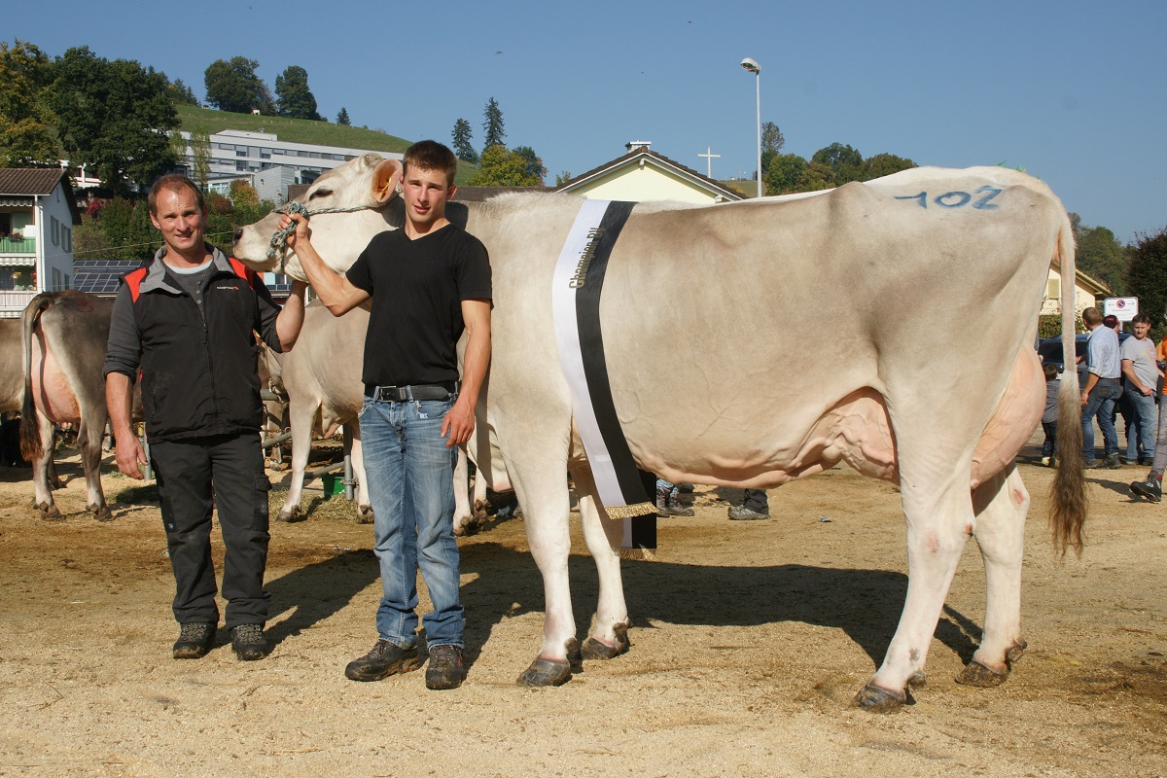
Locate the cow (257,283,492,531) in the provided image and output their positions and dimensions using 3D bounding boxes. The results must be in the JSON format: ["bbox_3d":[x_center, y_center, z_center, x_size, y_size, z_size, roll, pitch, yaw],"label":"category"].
[{"bbox_3d":[-1.470,0.170,8.550,2.250,1.500,0.650,-1,0,34],"label":"cow"}]

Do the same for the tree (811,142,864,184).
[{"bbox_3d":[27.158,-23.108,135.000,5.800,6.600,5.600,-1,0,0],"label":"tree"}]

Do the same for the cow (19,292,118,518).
[{"bbox_3d":[-3.220,0.095,9.450,0.680,1.540,2.350,0,1,20],"label":"cow"}]

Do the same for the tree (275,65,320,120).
[{"bbox_3d":[-78.162,-80.948,345.000,12.200,15.200,11.500,0,1,-13],"label":"tree"}]

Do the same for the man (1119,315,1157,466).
[{"bbox_3d":[6.282,0.005,14.300,0.520,1.720,0.360,0,1,-38],"label":"man"}]

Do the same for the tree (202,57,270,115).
[{"bbox_3d":[-94.617,-82.541,345.000,18.000,16.000,15.500,0,1,-15],"label":"tree"}]

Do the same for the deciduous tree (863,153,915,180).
[{"bbox_3d":[32.662,-22.277,135.000,5.900,6.000,5.600,-1,0,0],"label":"deciduous tree"}]

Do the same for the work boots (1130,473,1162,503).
[{"bbox_3d":[4.384,0.769,9.850,0.290,0.175,0.115,22,-3,-8],"label":"work boots"}]

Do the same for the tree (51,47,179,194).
[{"bbox_3d":[-57.414,-32.851,155.000,15.700,18.200,14.500,0,1,-20],"label":"tree"}]

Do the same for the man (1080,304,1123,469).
[{"bbox_3d":[5.607,-0.016,13.700,0.480,1.730,0.520,-1,0,39],"label":"man"}]

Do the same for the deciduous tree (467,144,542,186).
[{"bbox_3d":[-10.031,-27.017,160.000,9.400,8.300,8.500,0,1,-4],"label":"deciduous tree"}]

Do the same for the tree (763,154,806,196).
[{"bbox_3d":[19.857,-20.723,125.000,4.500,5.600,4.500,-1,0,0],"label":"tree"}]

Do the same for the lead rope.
[{"bbox_3d":[-0.917,-0.549,4.390,0.380,0.220,0.180,-1,0,9],"label":"lead rope"}]

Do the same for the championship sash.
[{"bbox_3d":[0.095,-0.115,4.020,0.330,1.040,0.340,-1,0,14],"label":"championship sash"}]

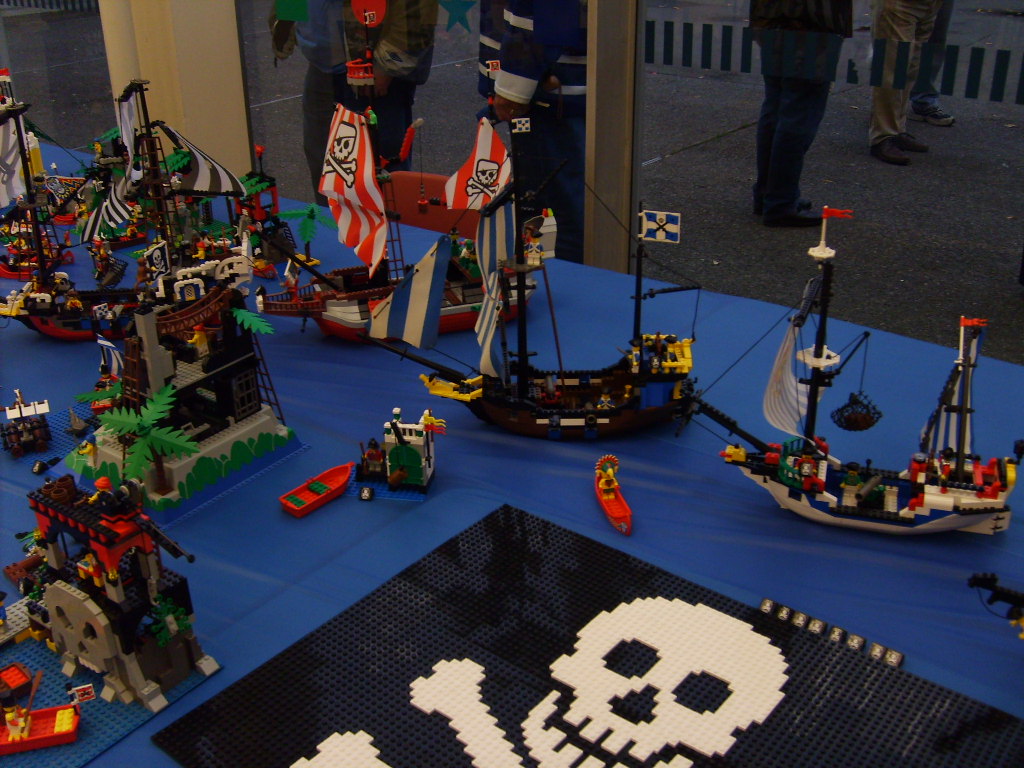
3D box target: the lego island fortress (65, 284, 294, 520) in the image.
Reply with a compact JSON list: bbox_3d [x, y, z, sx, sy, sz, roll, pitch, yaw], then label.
[{"bbox_3d":[-0.448,0.001,1.341,0.256,0.214,0.256,16,30,30],"label":"lego island fortress"}]

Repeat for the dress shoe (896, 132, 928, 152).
[{"bbox_3d":[2.382,-1.474,6.255,0.287,0.100,0.105,22,34,39],"label":"dress shoe"}]

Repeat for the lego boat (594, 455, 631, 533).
[{"bbox_3d":[0.124,0.126,1.245,0.036,0.058,0.108,-7,27,-13],"label":"lego boat"}]

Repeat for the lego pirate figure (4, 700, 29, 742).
[{"bbox_3d":[-0.432,0.295,0.897,0.026,0.046,0.028,11,28,22],"label":"lego pirate figure"}]

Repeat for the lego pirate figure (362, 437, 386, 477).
[{"bbox_3d":[-0.177,0.091,1.314,0.031,0.047,0.022,3,26,7],"label":"lego pirate figure"}]

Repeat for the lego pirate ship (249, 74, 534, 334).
[{"bbox_3d":[-0.185,-0.319,1.659,0.482,0.510,0.170,-10,27,-18],"label":"lego pirate ship"}]

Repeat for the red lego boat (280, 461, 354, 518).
[{"bbox_3d":[-0.234,0.129,1.289,0.045,0.021,0.119,17,31,32],"label":"red lego boat"}]

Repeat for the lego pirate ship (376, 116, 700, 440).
[{"bbox_3d":[0.016,-0.130,1.346,0.452,0.434,0.150,0,26,1],"label":"lego pirate ship"}]

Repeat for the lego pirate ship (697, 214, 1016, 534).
[{"bbox_3d":[0.386,-0.006,1.140,0.380,0.386,0.160,8,27,17],"label":"lego pirate ship"}]

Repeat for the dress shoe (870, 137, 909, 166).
[{"bbox_3d":[2.194,-1.351,5.985,0.105,0.105,0.287,-17,30,-30],"label":"dress shoe"}]

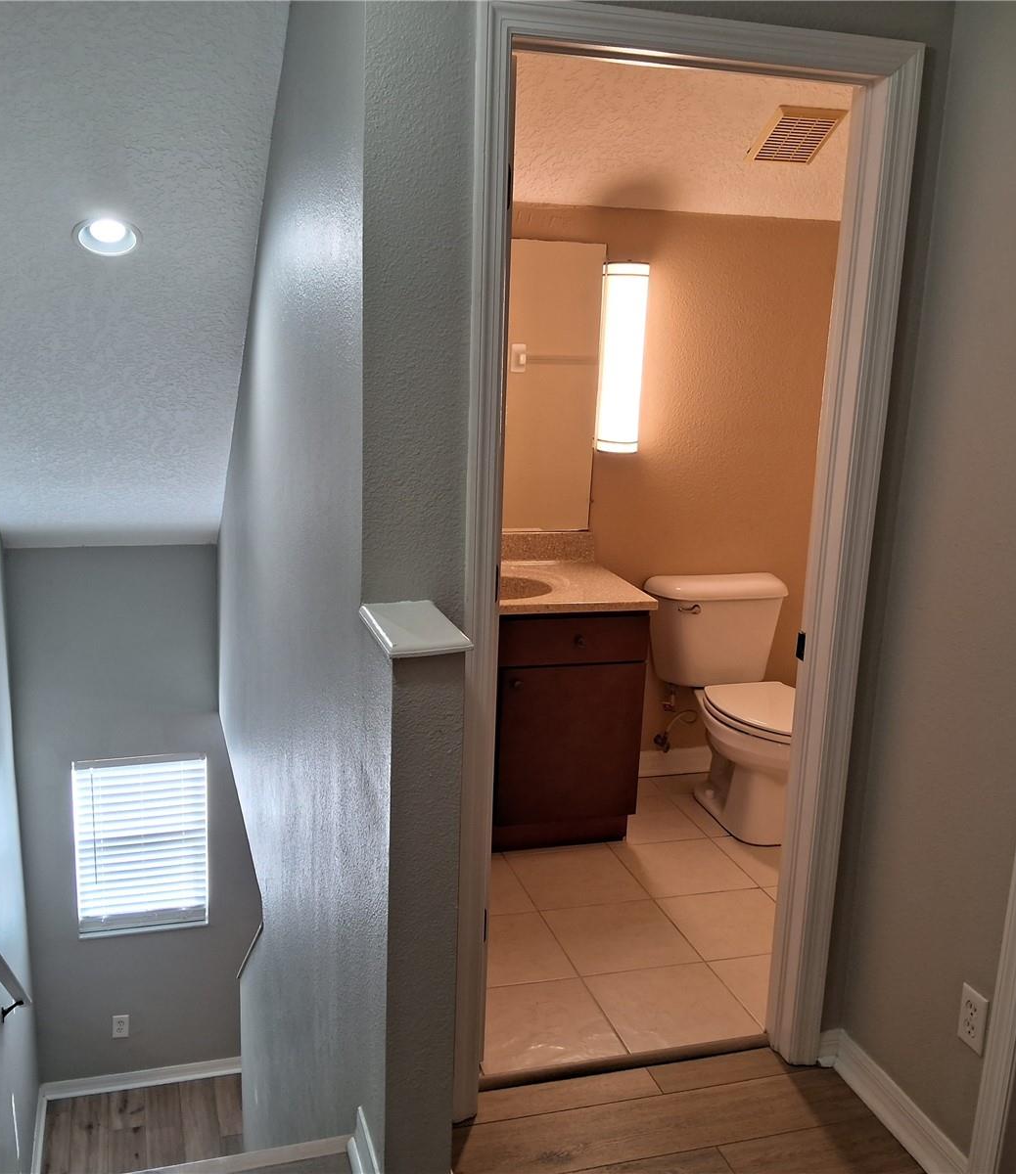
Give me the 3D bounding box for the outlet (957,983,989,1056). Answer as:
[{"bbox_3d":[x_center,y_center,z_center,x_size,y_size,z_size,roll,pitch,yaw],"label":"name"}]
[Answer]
[{"bbox_3d":[0.865,0.805,2.186,0.010,0.115,0.071,-2,13,-17],"label":"outlet"}]

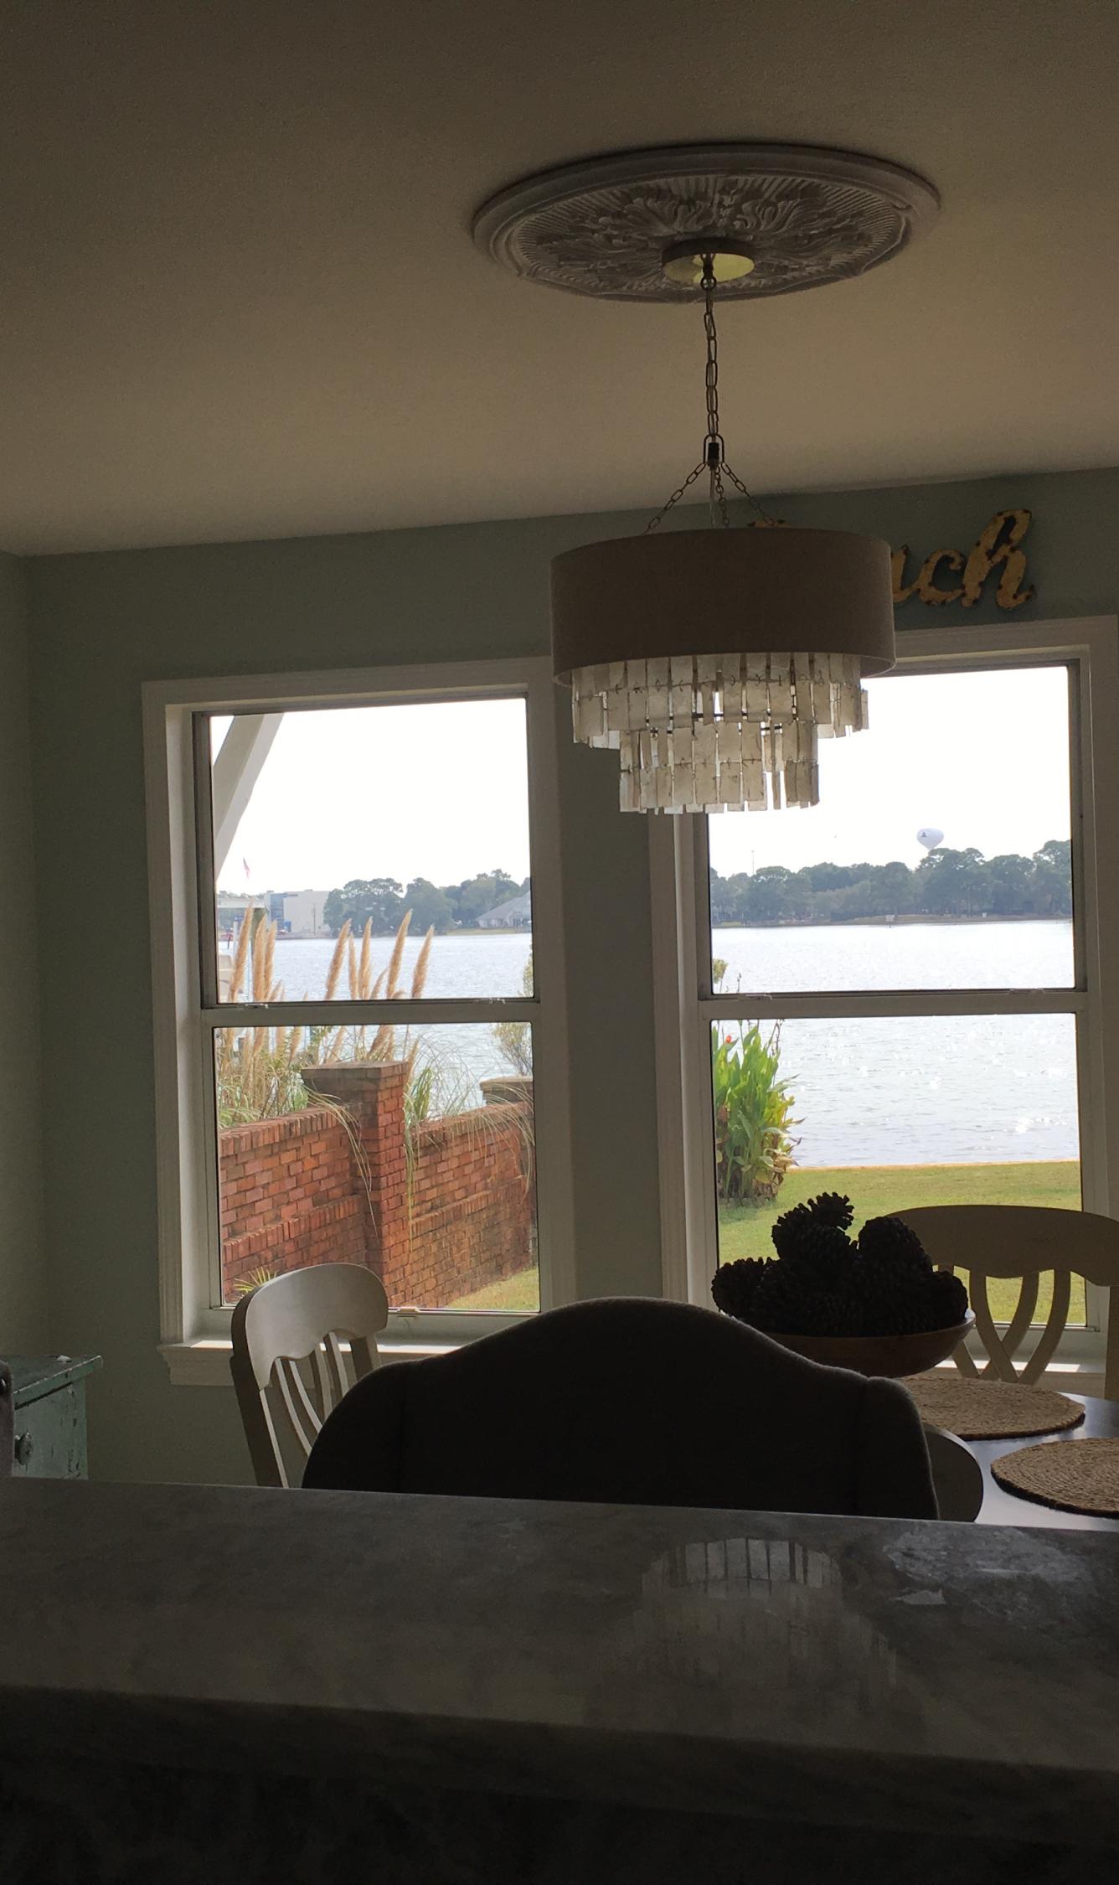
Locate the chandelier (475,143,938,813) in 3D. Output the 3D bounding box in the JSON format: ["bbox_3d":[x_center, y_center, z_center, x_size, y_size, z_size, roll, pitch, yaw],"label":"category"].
[{"bbox_3d":[0.200,-0.557,2.784,0.610,0.775,0.610,-1,1,16],"label":"chandelier"}]

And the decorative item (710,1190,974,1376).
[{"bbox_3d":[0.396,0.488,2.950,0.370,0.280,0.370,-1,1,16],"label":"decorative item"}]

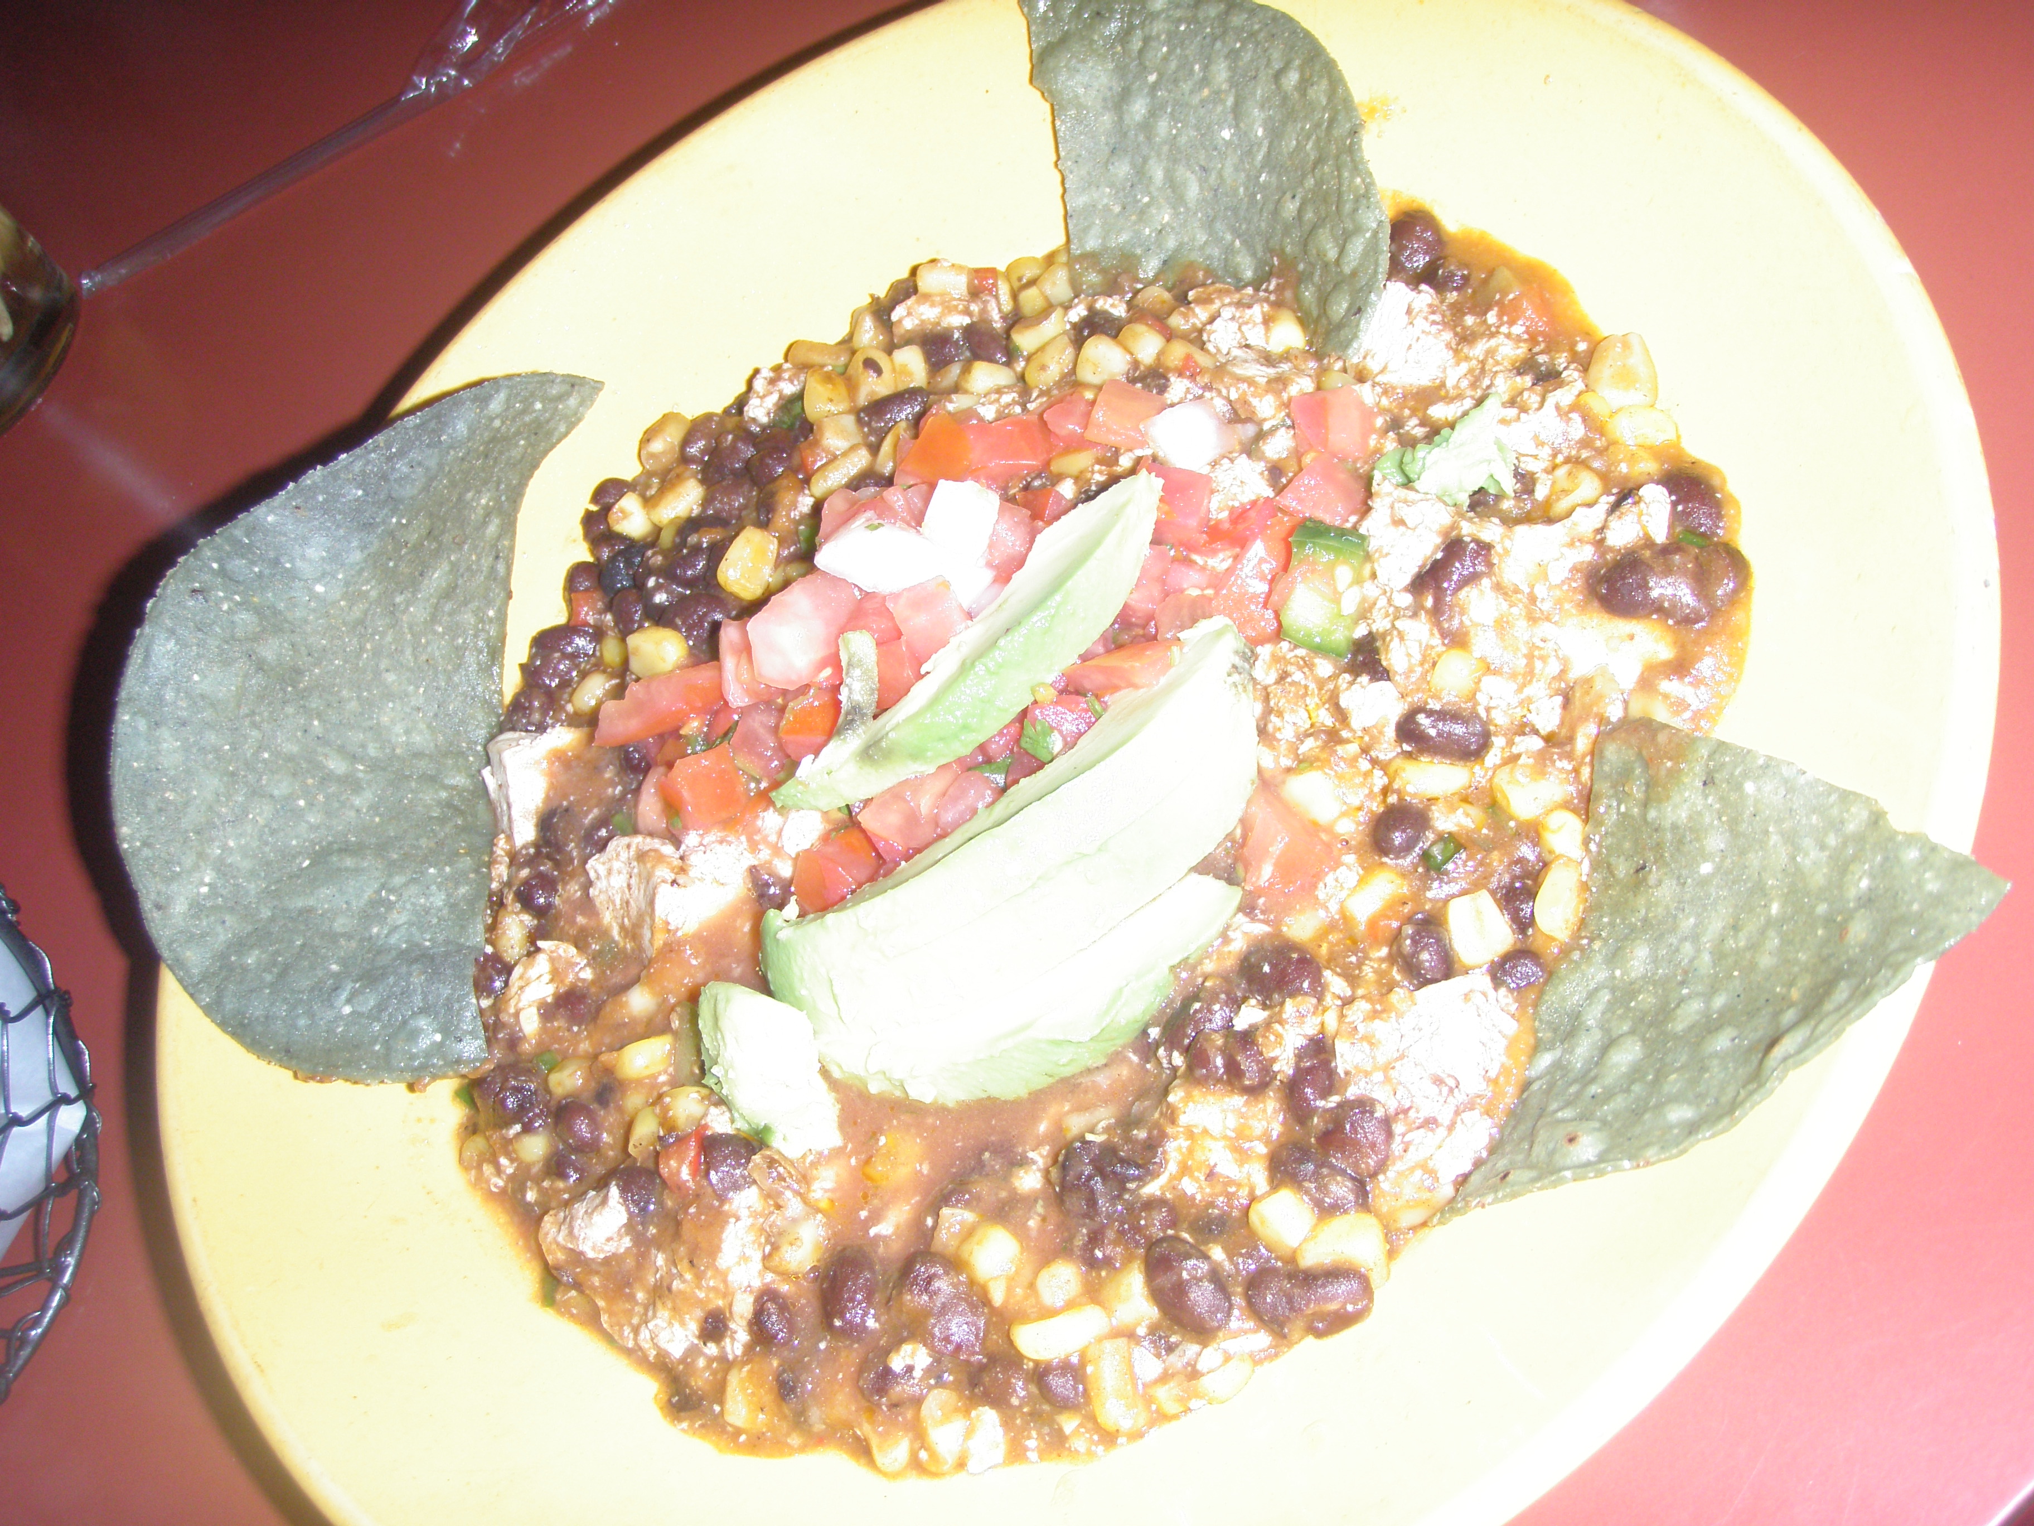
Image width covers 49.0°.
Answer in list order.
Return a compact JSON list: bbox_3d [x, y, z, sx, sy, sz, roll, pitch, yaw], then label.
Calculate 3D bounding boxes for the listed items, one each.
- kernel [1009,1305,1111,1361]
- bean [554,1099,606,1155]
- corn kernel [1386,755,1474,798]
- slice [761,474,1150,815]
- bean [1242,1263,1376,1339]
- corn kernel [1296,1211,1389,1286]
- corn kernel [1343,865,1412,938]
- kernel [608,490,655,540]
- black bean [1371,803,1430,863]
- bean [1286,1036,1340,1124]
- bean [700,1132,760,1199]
[{"bbox_3d":[0.006,0.073,0.284,0.013,0.006,0.007,-19,55,19],"label":"kernel"},{"bbox_3d":[-0.066,0.055,0.336,0.007,0.007,0.009,-37,52,5],"label":"bean"},{"bbox_3d":[0.055,0.002,0.296,0.011,0.006,0.007,6,66,31],"label":"corn kernel"},{"bbox_3d":[-0.007,-0.017,0.320,0.072,0.017,0.021,-41,51,2],"label":"slice"},{"bbox_3d":[0.036,0.066,0.275,0.015,0.007,0.008,-3,61,6],"label":"bean"},{"bbox_3d":[0.040,0.060,0.278,0.011,0.006,0.008,4,62,10],"label":"corn kernel"},{"bbox_3d":[0.048,0.018,0.296,0.010,0.006,0.007,-36,52,6],"label":"corn kernel"},{"bbox_3d":[-0.068,-0.044,0.397,0.008,0.005,0.009,16,72,34],"label":"kernel"},{"bbox_3d":[0.051,0.009,0.299,0.009,0.007,0.008,-28,53,12],"label":"black bean"},{"bbox_3d":[0.038,0.041,0.287,0.006,0.006,0.012,14,64,15],"label":"bean"},{"bbox_3d":[-0.041,0.057,0.315,0.009,0.008,0.011,-32,52,10],"label":"bean"}]

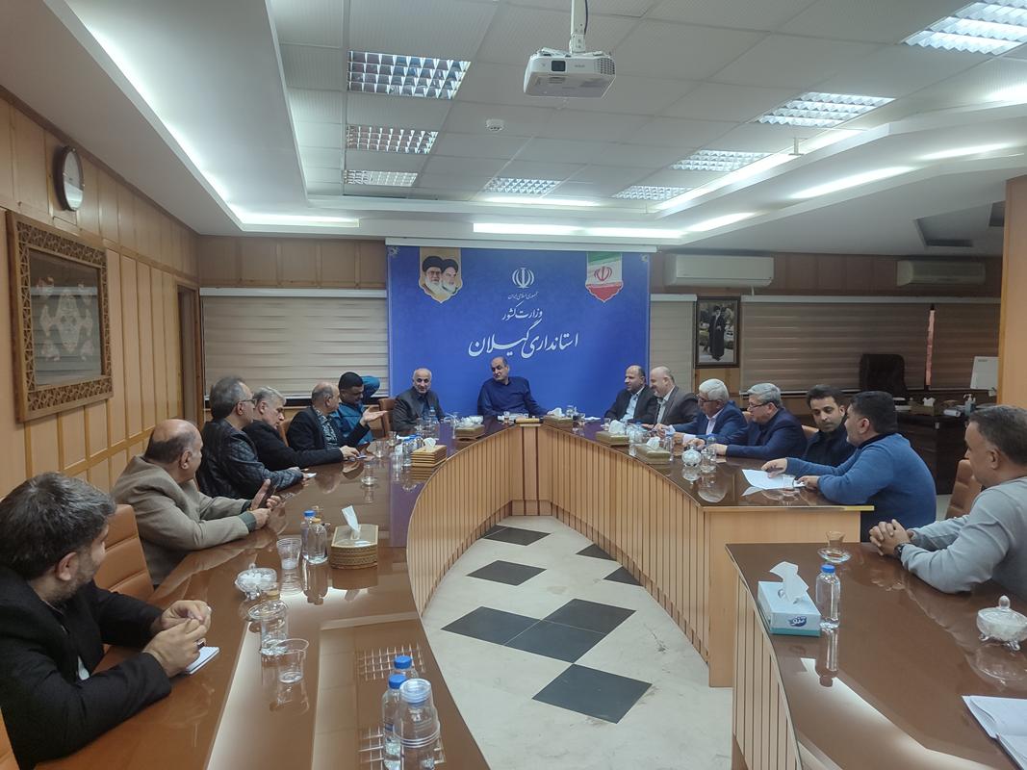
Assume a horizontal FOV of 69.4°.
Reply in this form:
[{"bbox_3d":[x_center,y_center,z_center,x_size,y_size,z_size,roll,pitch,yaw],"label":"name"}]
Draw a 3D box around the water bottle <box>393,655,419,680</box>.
[{"bbox_3d":[-0.207,0.605,1.406,0.062,0.180,0.062,0,4,0],"label":"water bottle"}]

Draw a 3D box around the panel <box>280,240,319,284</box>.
[{"bbox_3d":[-2.227,-1.283,7.695,0.384,0.446,0.025,-1,3,-13],"label":"panel"}]

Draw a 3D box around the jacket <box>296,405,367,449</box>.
[{"bbox_3d":[-1.219,0.466,4.907,0.450,0.650,0.540,1,4,17],"label":"jacket"}]

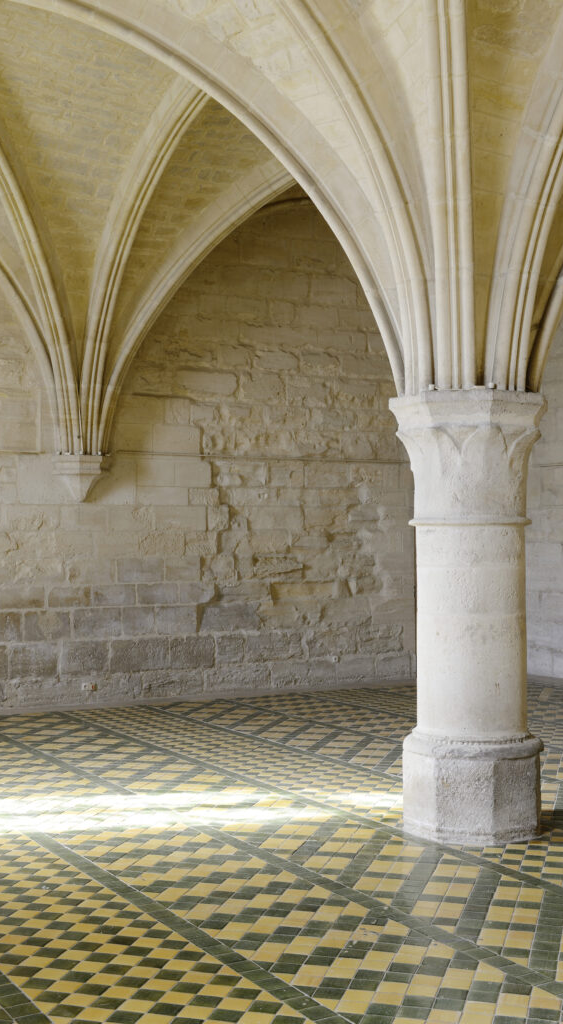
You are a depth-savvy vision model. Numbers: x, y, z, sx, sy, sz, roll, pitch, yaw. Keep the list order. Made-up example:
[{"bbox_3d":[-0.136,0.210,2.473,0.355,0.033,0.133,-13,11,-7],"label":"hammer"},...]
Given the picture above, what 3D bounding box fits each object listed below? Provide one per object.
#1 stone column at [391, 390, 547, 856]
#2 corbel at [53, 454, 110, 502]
[{"bbox_3d":[1.014,0.542,6.725,0.835,2.297,0.835,0,-1,15],"label":"stone column"},{"bbox_3d":[-1.759,-0.303,11.265,0.540,0.421,0.250,1,-1,-29],"label":"corbel"}]

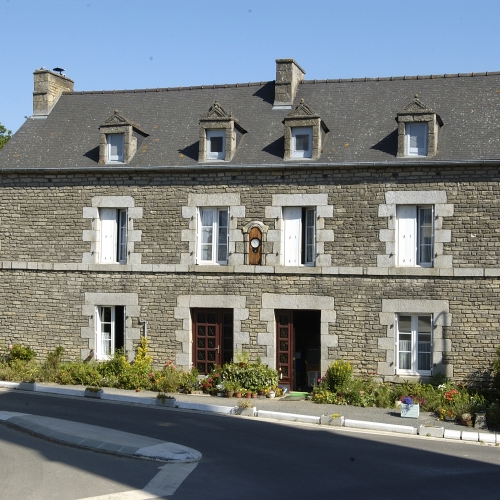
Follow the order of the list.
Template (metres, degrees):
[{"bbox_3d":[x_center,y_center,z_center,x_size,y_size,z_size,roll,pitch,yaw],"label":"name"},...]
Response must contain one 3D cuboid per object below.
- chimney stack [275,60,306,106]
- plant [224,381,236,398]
[{"bbox_3d":[1.265,-4.915,25.314,0.520,1.380,1.900,0,0,15],"label":"chimney stack"},{"bbox_3d":[-0.530,4.095,24.349,0.370,0.475,0.350,0,0,13],"label":"plant"}]

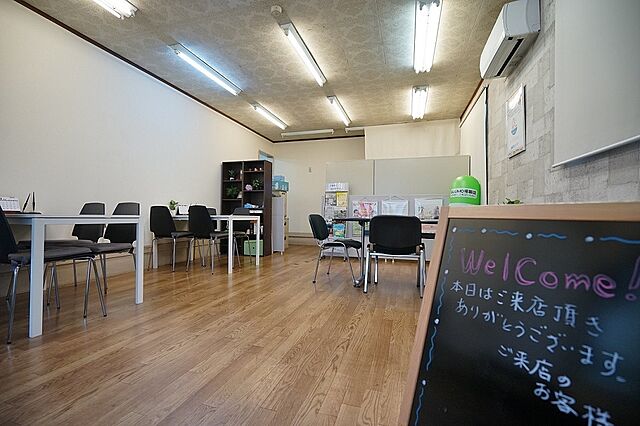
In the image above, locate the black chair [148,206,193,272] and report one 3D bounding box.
[{"bbox_3d":[-2.062,0.357,4.005,0.440,0.865,0.510,0,-1,11],"label":"black chair"}]

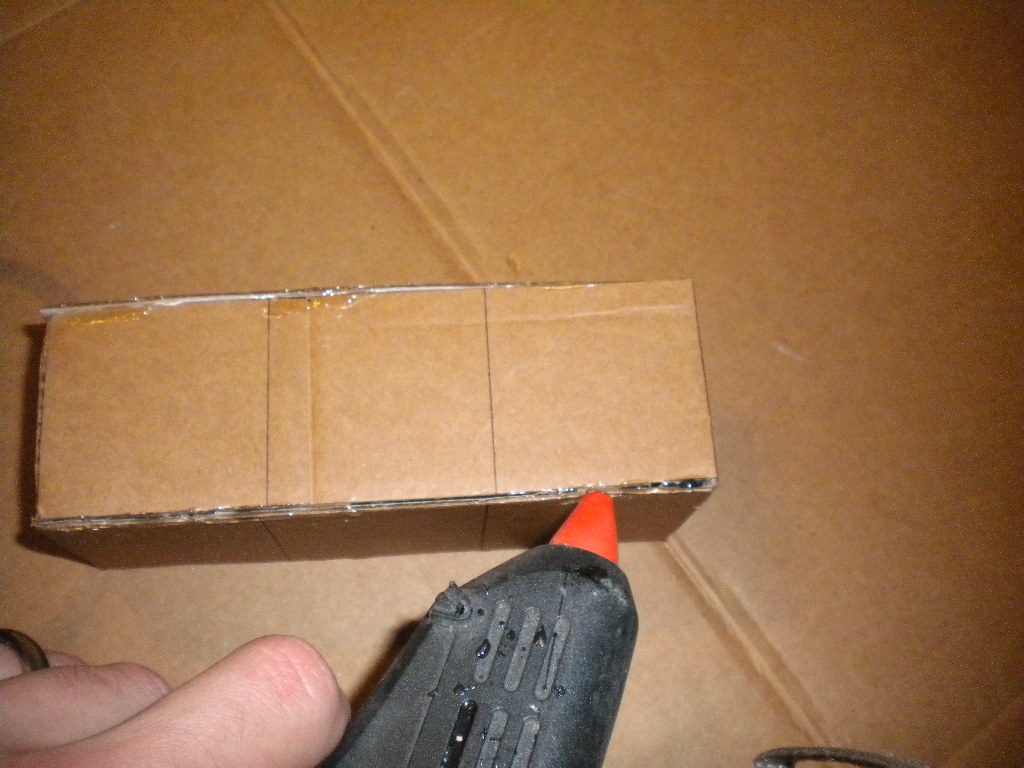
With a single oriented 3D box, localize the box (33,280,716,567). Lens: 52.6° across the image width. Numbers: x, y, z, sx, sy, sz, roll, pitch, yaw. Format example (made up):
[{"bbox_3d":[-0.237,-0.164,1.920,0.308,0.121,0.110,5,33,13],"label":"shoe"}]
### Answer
[{"bbox_3d":[-0.034,0.013,0.276,0.159,0.056,0.054,-3,69,-5],"label":"box"}]

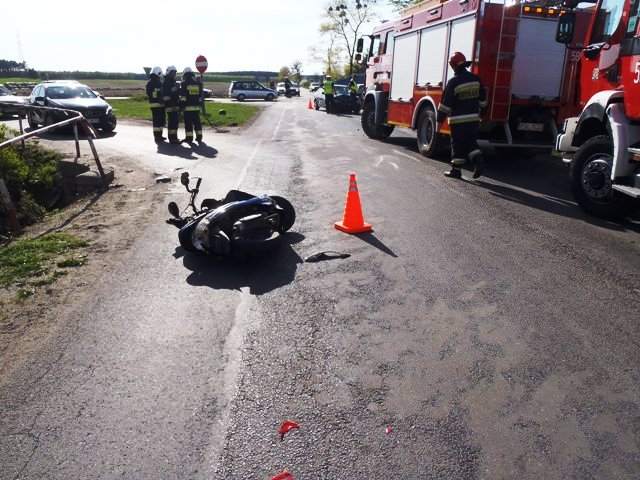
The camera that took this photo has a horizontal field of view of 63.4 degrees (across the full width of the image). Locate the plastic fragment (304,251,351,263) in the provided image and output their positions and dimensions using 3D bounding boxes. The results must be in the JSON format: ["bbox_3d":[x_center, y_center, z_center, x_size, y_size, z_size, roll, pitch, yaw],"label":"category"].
[{"bbox_3d":[0.066,0.128,4.476,0.410,0.060,0.140,-6,18,-18],"label":"plastic fragment"}]

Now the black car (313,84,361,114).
[{"bbox_3d":[0.820,-7.653,27.877,1.720,1.460,4.100,-3,17,-10],"label":"black car"}]

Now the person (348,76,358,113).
[{"bbox_3d":[1.647,-7.037,25.073,0.420,1.800,0.550,8,18,24],"label":"person"}]

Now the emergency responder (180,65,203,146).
[{"bbox_3d":[-3.269,-3.411,13.168,0.560,1.840,0.420,-11,20,-33],"label":"emergency responder"}]

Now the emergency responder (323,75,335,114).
[{"bbox_3d":[0.422,-7.192,25.718,0.600,1.820,0.420,0,17,0],"label":"emergency responder"}]

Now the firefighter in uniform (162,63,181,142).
[{"bbox_3d":[-3.715,-3.360,12.951,0.440,1.860,0.540,-3,17,-11],"label":"firefighter in uniform"}]

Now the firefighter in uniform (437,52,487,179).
[{"bbox_3d":[2.184,-1.894,7.993,0.620,1.880,0.560,-11,20,-33],"label":"firefighter in uniform"}]

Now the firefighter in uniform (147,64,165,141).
[{"bbox_3d":[-4.191,-3.420,13.188,0.430,1.840,0.540,-11,20,-33],"label":"firefighter in uniform"}]

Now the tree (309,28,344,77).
[{"bbox_3d":[0.879,-22.704,66.270,4.800,7.800,4.800,0,17,0],"label":"tree"}]

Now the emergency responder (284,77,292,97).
[{"bbox_3d":[-2.930,-14.240,48.452,0.600,1.800,0.450,6,18,19],"label":"emergency responder"}]

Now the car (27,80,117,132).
[{"bbox_3d":[-8.150,-4.354,16.808,1.790,1.550,4.360,-13,21,-38],"label":"car"}]

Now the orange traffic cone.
[{"bbox_3d":[0.336,-0.393,5.280,0.310,0.595,0.310,8,18,24],"label":"orange traffic cone"}]

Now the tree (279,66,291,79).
[{"bbox_3d":[-7.858,-35.646,114.589,2.800,5.230,2.800,0,17,0],"label":"tree"}]

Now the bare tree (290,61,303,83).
[{"bbox_3d":[-5.193,-36.244,114.410,2.800,6.480,2.800,0,17,0],"label":"bare tree"}]

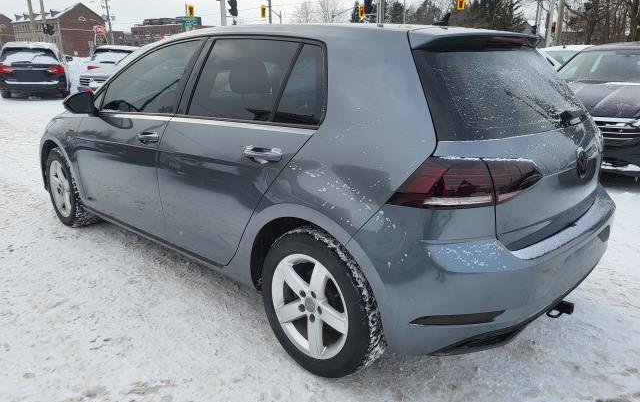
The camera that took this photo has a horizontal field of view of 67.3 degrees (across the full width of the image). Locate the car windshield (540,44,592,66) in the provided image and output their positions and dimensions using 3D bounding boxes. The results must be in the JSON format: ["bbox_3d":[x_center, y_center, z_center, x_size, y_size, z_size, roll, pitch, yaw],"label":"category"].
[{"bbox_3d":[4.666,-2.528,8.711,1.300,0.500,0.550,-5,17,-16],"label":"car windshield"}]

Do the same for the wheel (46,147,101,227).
[{"bbox_3d":[-1.915,-0.108,3.737,0.632,0.632,0.215,14,22,41],"label":"wheel"}]

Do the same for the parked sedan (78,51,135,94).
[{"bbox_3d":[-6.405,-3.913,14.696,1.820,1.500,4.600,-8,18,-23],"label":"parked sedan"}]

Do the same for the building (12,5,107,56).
[{"bbox_3d":[-62.851,-40.340,117.121,17.500,13.700,12.500,9,18,28],"label":"building"}]

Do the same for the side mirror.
[{"bbox_3d":[-1.449,-0.588,2.882,0.130,0.140,0.200,14,22,41],"label":"side mirror"}]

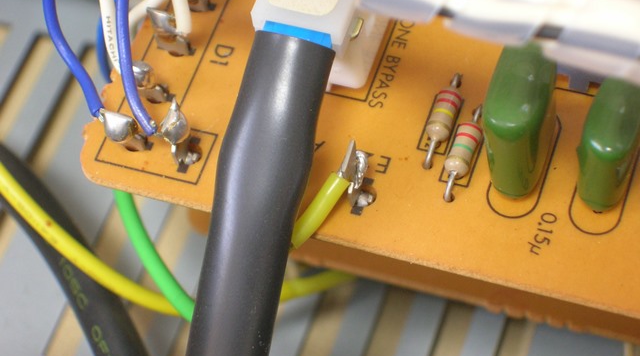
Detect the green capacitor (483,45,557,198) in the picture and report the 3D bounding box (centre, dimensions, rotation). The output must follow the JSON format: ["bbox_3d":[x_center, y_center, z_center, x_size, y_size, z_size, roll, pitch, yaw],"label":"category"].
[{"bbox_3d":[0.019,-0.006,0.174,0.005,0.012,0.011,14,60,12],"label":"green capacitor"}]

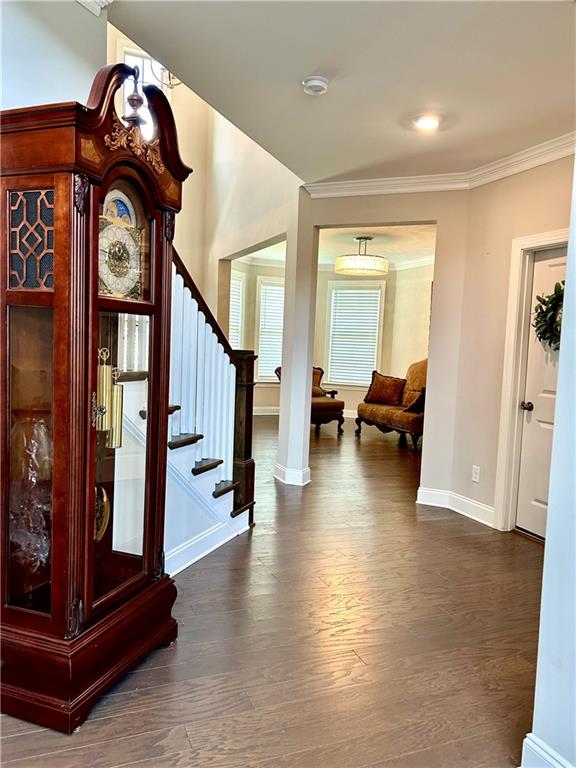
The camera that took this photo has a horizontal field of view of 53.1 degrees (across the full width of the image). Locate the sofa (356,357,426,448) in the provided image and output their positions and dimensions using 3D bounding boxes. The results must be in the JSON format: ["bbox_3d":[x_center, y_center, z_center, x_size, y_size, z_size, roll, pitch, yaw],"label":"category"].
[{"bbox_3d":[1.664,0.225,8.015,0.800,1.150,1.280,-1,5,-33],"label":"sofa"}]

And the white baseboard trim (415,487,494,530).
[{"bbox_3d":[1.367,0.980,4.636,0.143,0.130,0.755,-1,5,-34],"label":"white baseboard trim"}]

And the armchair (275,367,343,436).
[{"bbox_3d":[0.320,0.216,8.569,0.750,0.980,0.800,0,5,-25],"label":"armchair"}]

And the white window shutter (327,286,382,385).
[{"bbox_3d":[1.171,-0.848,10.130,0.884,1.691,0.070,4,5,23],"label":"white window shutter"}]

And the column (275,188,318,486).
[{"bbox_3d":[0.072,-0.421,5.432,0.360,2.700,0.330,4,5,23],"label":"column"}]

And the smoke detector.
[{"bbox_3d":[0.150,-1.601,3.106,0.140,0.055,0.140,2,4,0],"label":"smoke detector"}]

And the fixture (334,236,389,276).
[{"bbox_3d":[0.993,-1.695,7.578,0.699,0.470,0.699,2,4,0],"label":"fixture"}]

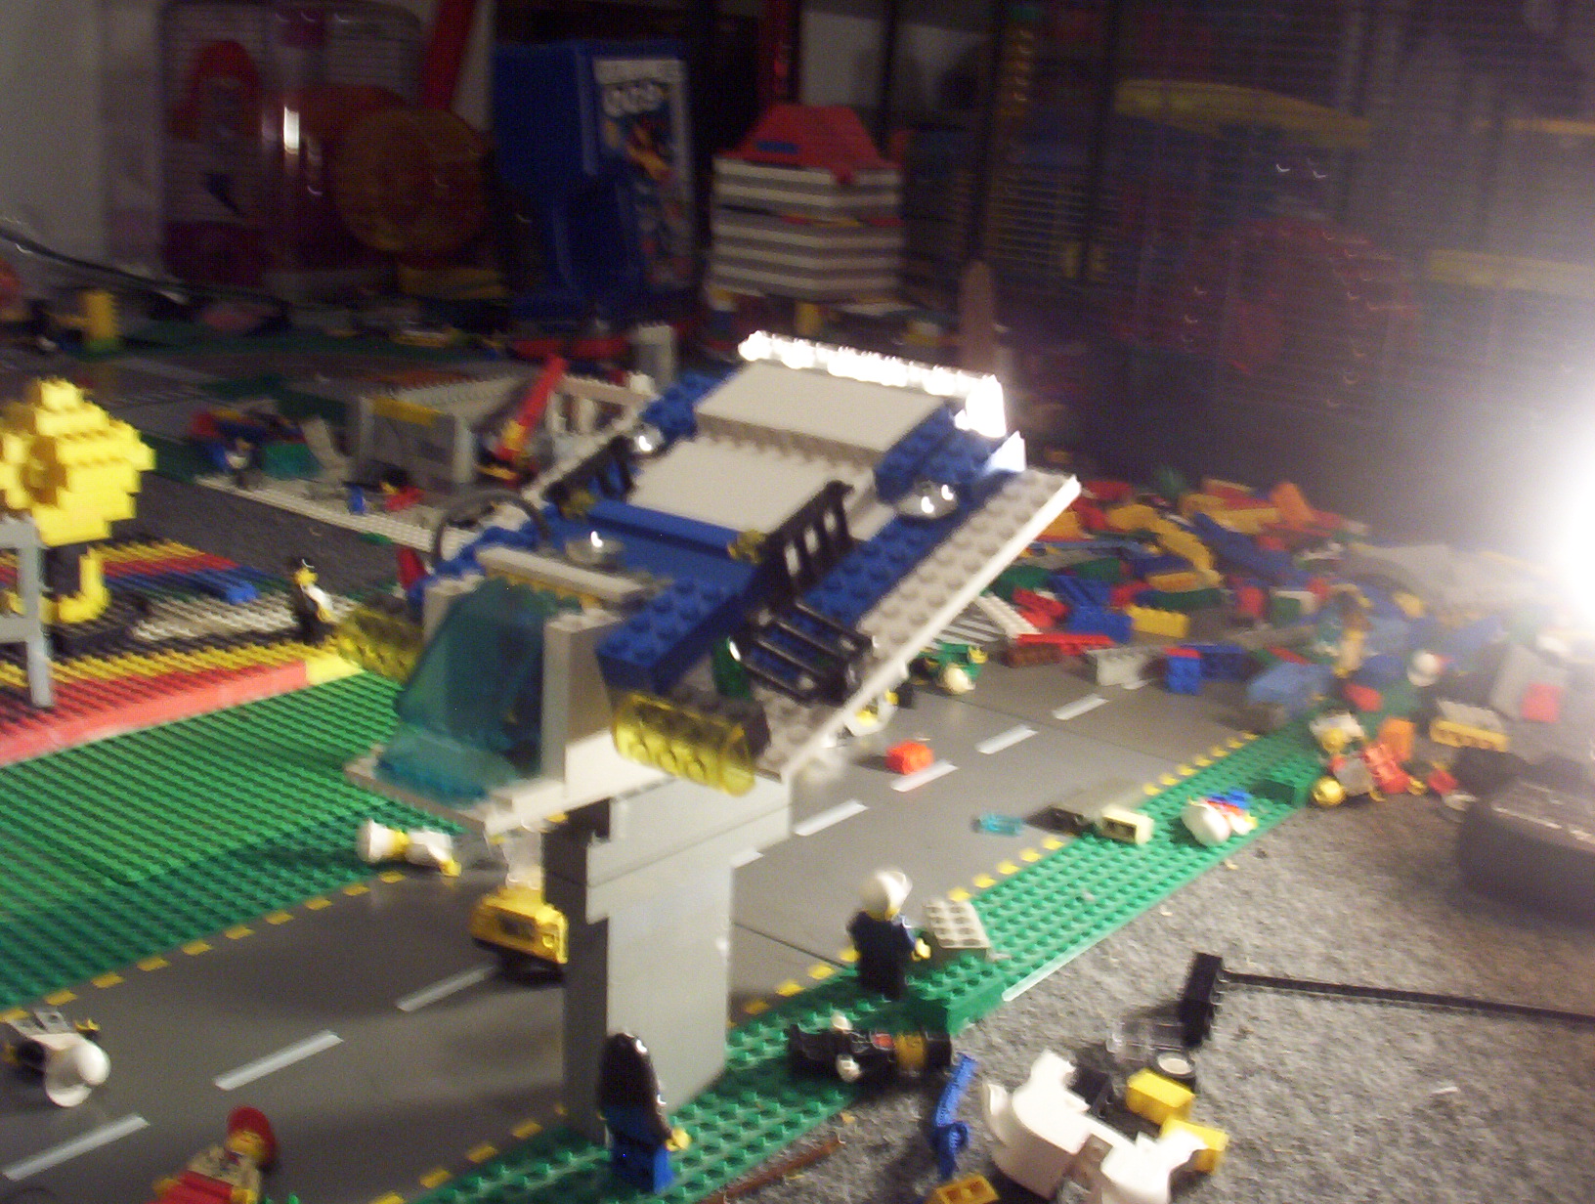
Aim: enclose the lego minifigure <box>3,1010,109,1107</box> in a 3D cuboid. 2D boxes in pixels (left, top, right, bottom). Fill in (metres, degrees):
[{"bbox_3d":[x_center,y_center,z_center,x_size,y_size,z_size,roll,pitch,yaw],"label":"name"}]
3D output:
[{"bbox_3d":[-0.206,0.126,0.503,0.024,0.017,0.041,-10,19,-36],"label":"lego minifigure"}]

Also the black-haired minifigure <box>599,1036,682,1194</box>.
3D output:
[{"bbox_3d":[-0.039,0.126,0.451,0.024,0.041,0.013,12,18,37],"label":"black-haired minifigure"}]

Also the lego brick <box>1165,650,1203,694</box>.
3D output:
[{"bbox_3d":[0.190,0.034,0.888,0.016,0.019,0.016,4,15,7],"label":"lego brick"}]

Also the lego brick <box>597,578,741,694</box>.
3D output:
[{"bbox_3d":[-0.027,0.007,0.405,0.016,0.011,0.032,15,41,35],"label":"lego brick"}]

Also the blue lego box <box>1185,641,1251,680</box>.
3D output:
[{"bbox_3d":[0.207,0.031,0.895,0.032,0.015,0.011,1,16,-9],"label":"blue lego box"}]

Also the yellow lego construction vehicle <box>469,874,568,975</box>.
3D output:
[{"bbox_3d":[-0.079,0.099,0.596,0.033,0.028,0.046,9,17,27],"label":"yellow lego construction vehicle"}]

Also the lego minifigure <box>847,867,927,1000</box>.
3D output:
[{"bbox_3d":[0.027,0.102,0.557,0.025,0.043,0.015,13,19,37],"label":"lego minifigure"}]

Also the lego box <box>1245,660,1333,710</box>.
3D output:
[{"bbox_3d":[0.235,0.040,0.855,0.032,0.017,0.024,13,18,31],"label":"lego box"}]

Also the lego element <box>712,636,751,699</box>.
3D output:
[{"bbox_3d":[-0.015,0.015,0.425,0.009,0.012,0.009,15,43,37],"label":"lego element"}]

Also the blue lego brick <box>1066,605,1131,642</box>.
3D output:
[{"bbox_3d":[0.160,0.012,0.959,0.032,0.011,0.016,6,16,17],"label":"blue lego brick"}]

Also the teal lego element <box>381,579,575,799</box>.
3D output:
[{"bbox_3d":[-0.077,0.021,0.434,0.034,0.043,0.034,14,18,39],"label":"teal lego element"}]

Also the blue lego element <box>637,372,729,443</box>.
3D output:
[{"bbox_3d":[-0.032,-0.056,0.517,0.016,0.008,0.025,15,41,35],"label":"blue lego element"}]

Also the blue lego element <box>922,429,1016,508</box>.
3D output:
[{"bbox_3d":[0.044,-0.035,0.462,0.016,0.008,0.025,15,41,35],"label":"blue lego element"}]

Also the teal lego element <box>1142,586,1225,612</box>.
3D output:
[{"bbox_3d":[0.217,-0.002,1.014,0.048,0.011,0.016,-1,15,-10],"label":"teal lego element"}]

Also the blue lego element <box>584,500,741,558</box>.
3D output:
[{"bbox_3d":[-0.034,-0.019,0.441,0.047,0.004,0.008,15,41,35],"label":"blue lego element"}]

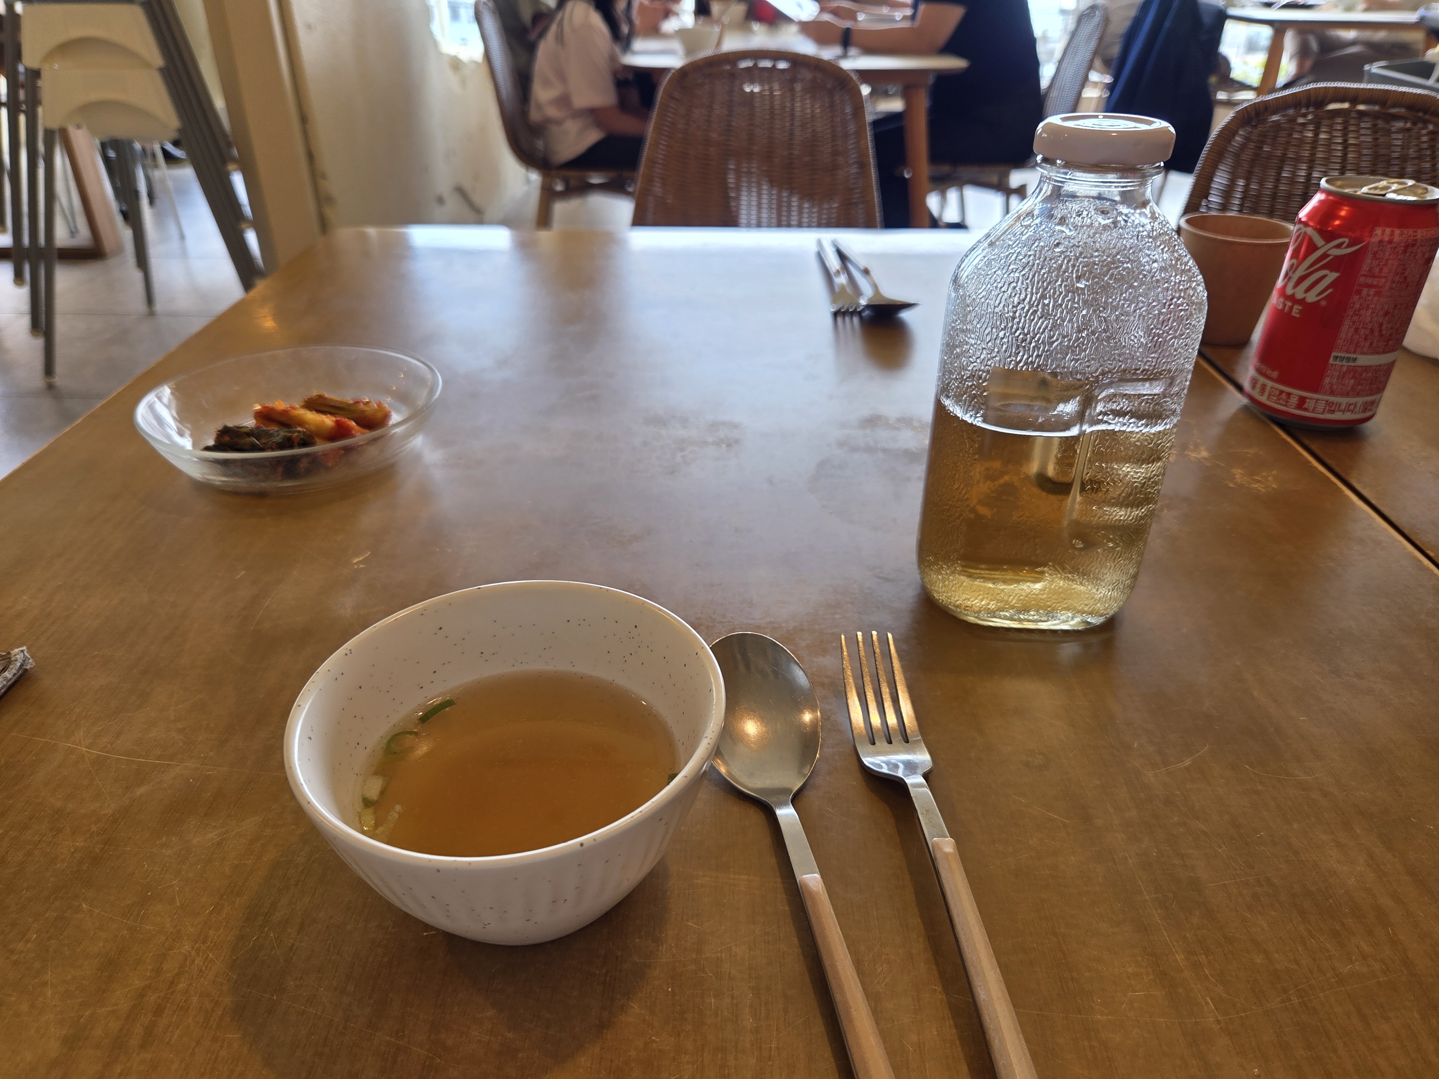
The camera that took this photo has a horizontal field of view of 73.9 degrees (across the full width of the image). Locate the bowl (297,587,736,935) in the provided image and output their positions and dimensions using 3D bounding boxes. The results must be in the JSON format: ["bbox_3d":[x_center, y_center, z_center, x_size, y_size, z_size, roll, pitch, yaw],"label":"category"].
[{"bbox_3d":[-0.054,0.065,0.265,0.112,0.057,0.112,0,32,0],"label":"bowl"}]

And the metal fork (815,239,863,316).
[{"bbox_3d":[0.089,-0.210,0.748,0.024,0.019,0.200,1,32,1],"label":"metal fork"}]

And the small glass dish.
[{"bbox_3d":[-0.218,-0.064,0.499,0.148,0.031,0.148,0,32,0],"label":"small glass dish"}]

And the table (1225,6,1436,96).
[{"bbox_3d":[2.400,-1.936,4.247,0.820,0.730,1.050,0,32,0],"label":"table"}]

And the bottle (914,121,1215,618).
[{"bbox_3d":[0.124,-0.057,0.350,0.083,0.177,0.083,11,33,17],"label":"bottle"}]

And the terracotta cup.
[{"bbox_3d":[0.340,-0.174,0.643,0.074,0.068,0.074,0,32,0],"label":"terracotta cup"}]

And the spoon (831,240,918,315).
[{"bbox_3d":[0.110,-0.211,0.748,0.044,0.021,0.202,-3,32,-4],"label":"spoon"}]

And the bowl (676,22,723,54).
[{"bbox_3d":[-0.049,-1.203,2.313,0.112,0.058,0.112,0,32,0],"label":"bowl"}]

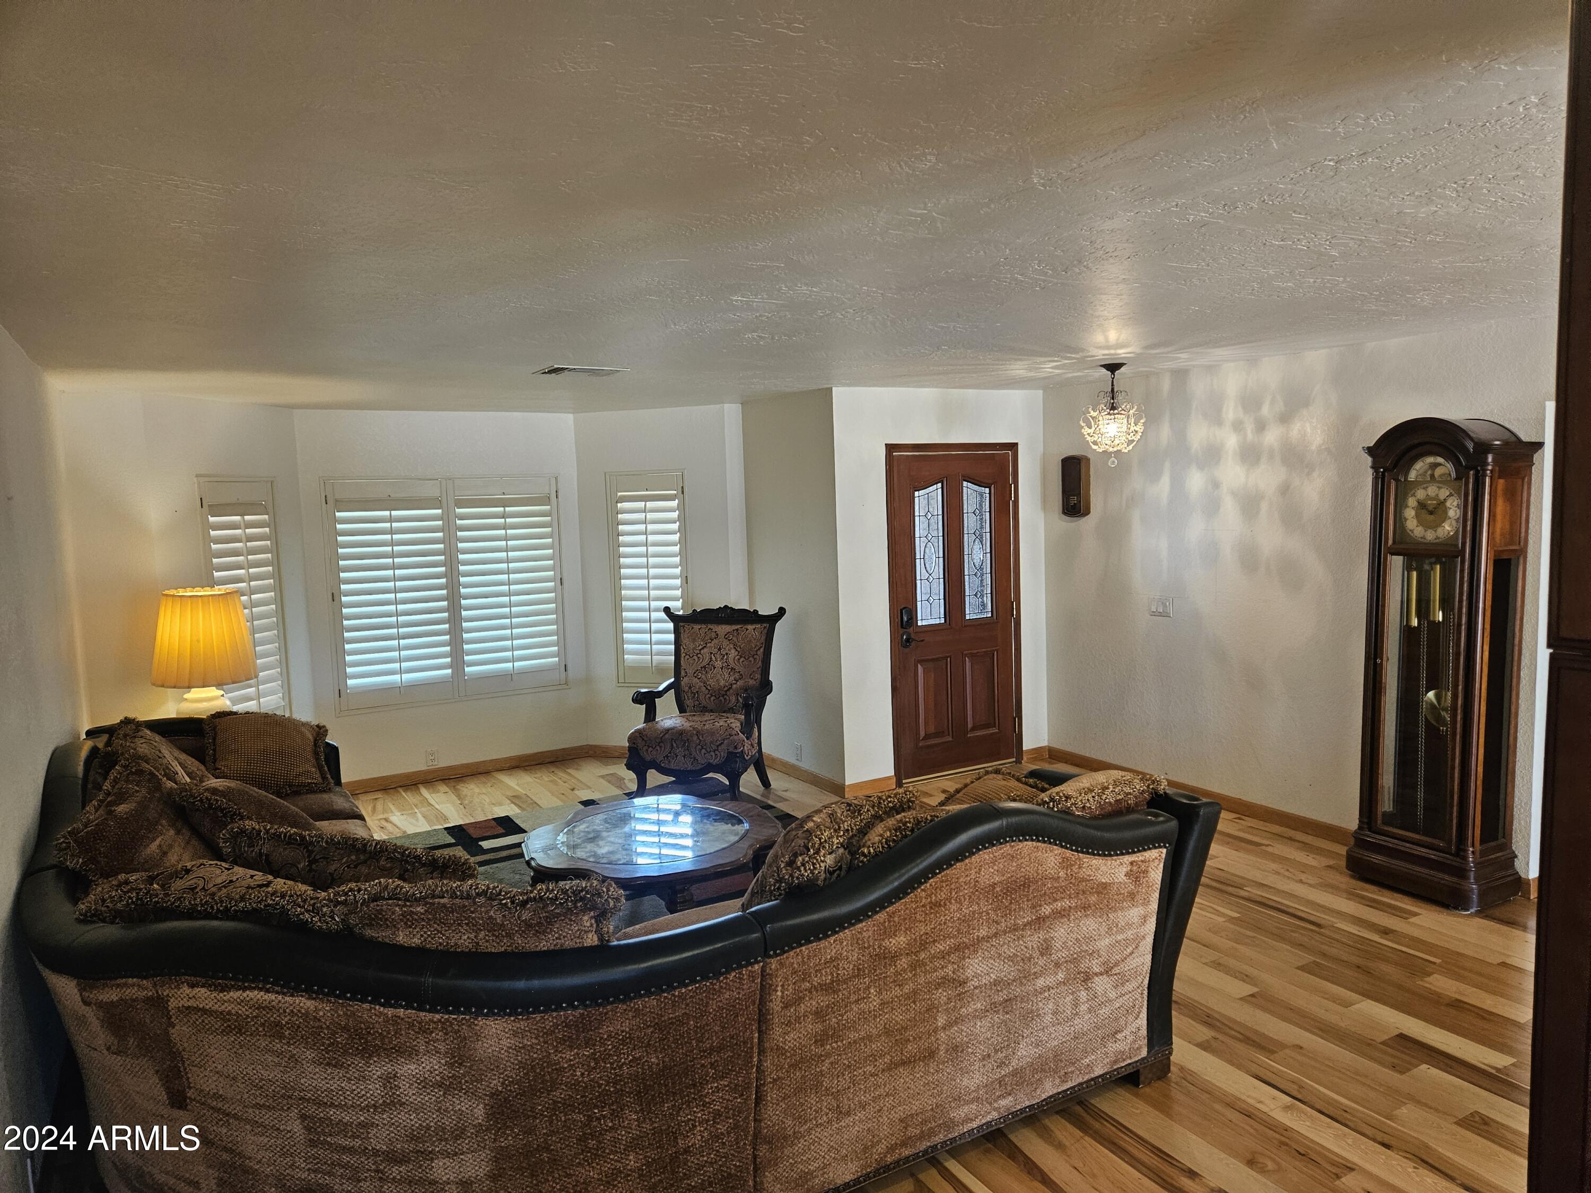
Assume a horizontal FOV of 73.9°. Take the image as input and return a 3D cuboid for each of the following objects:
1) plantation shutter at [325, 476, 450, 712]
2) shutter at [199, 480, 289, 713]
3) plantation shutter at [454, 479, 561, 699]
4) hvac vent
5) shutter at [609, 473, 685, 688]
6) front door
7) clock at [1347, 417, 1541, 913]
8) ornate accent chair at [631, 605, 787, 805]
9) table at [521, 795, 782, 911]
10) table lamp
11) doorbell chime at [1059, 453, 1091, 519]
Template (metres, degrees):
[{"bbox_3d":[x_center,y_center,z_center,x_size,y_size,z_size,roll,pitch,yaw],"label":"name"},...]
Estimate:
[{"bbox_3d":[-2.597,-0.021,6.833,0.715,1.465,0.050,-5,6,-29],"label":"plantation shutter"},{"bbox_3d":[-3.165,0.058,6.140,0.050,1.480,0.550,0,5,16],"label":"shutter"},{"bbox_3d":[-1.934,-0.077,7.200,0.710,1.465,0.050,-5,6,-29],"label":"plantation shutter"},{"bbox_3d":[-1.037,-1.093,5.181,0.400,0.025,0.300,-5,6,-29],"label":"hvac vent"},{"bbox_3d":[-1.013,-0.115,7.324,0.550,1.480,0.050,0,5,16],"label":"shutter"},{"bbox_3d":[1.015,0.100,6.635,1.015,2.100,0.080,-5,6,-29],"label":"front door"},{"bbox_3d":[2.768,0.259,4.559,0.380,2.030,0.578,-5,6,-29],"label":"clock"},{"bbox_3d":[-0.589,0.651,6.548,0.820,1.120,0.710,0,5,22],"label":"ornate accent chair"},{"bbox_3d":[-0.600,1.184,4.360,1.070,0.440,1.070,-5,6,-29],"label":"table"},{"bbox_3d":[-2.886,0.383,5.184,0.455,0.780,0.455,-5,6,-29],"label":"table lamp"},{"bbox_3d":[1.754,-0.684,6.598,0.080,0.385,0.165,-5,6,-29],"label":"doorbell chime"}]

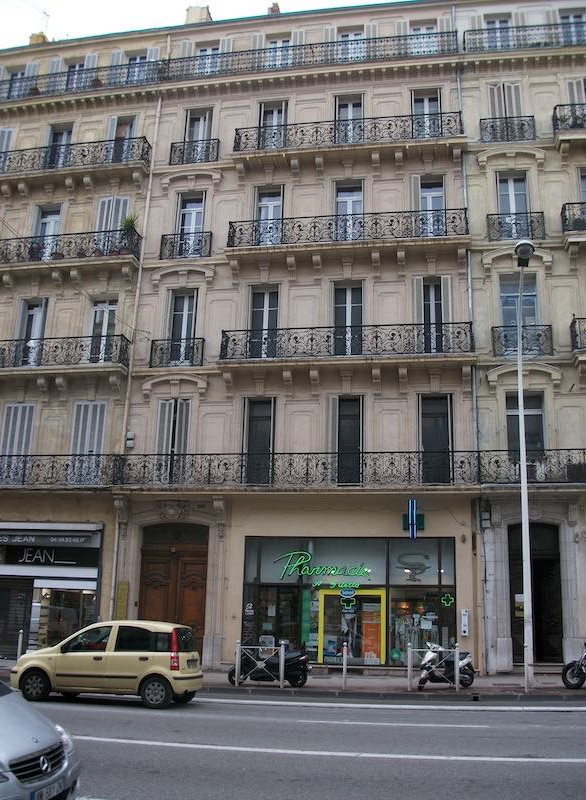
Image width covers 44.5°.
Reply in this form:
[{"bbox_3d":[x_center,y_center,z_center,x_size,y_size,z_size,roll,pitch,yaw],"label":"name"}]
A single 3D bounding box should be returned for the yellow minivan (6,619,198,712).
[{"bbox_3d":[-3.577,5.036,13.998,3.540,1.540,1.580,-1,-16,8],"label":"yellow minivan"}]

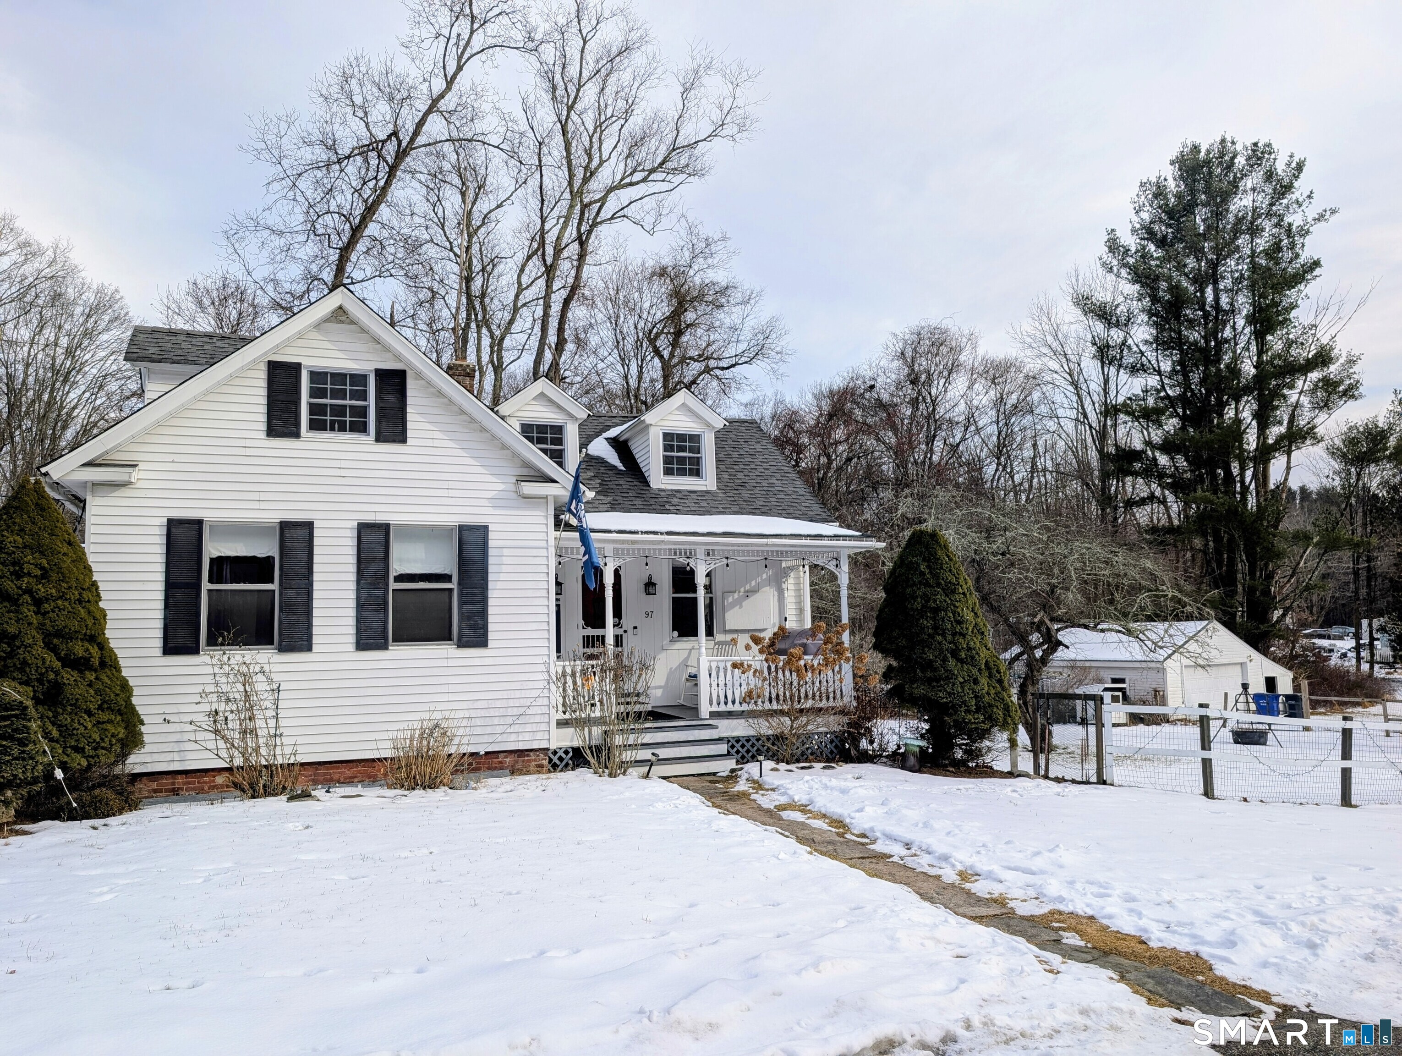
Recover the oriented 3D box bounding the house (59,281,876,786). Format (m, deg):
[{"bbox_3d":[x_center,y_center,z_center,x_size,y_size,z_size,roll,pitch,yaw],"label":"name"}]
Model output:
[{"bbox_3d":[-3.590,0.541,16.342,10.973,6.164,8.978,1,-7,-21],"label":"house"}]

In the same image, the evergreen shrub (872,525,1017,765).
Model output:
[{"bbox_3d":[3.317,1.628,13.587,1.950,3.325,1.950,1,-7,-21],"label":"evergreen shrub"}]

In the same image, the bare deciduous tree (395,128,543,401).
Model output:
[{"bbox_3d":[-8.763,-4.407,36.584,6.000,22.376,6.000,0,-7,-14],"label":"bare deciduous tree"}]

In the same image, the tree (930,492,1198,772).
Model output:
[{"bbox_3d":[6.610,1.778,17.641,5.000,4.940,4.800,-4,-7,20],"label":"tree"}]

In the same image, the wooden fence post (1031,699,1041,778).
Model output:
[{"bbox_3d":[4.643,2.935,13.561,0.100,1.079,0.100,-6,-8,37],"label":"wooden fence post"}]

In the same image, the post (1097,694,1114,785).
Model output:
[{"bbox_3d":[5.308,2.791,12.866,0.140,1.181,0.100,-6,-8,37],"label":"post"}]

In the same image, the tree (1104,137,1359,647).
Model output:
[{"bbox_3d":[24.948,-7.022,46.903,11.800,24.988,10.500,-5,-7,28],"label":"tree"}]

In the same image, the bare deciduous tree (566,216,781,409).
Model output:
[{"bbox_3d":[-0.988,-2.660,36.386,8.200,18.513,7.500,-1,-6,-1],"label":"bare deciduous tree"}]

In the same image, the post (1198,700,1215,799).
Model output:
[{"bbox_3d":[6.349,2.806,12.267,0.100,1.192,0.100,-6,-8,37],"label":"post"}]

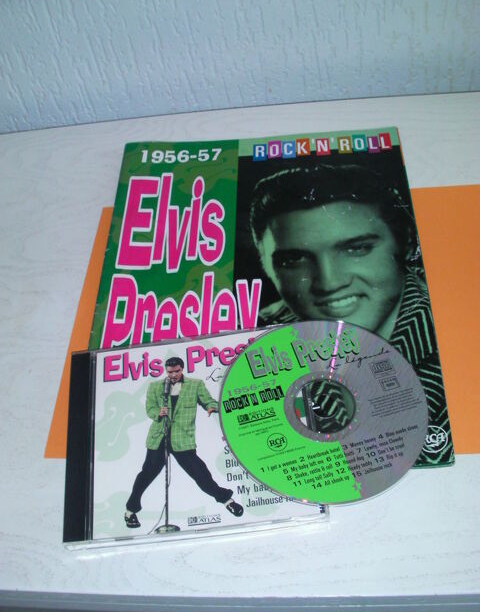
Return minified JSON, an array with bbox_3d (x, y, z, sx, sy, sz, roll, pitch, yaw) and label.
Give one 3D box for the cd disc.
[{"bbox_3d":[0.049,0.057,0.408,0.120,0.002,0.120,-2,53,2],"label":"cd disc"}]

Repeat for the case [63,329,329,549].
[{"bbox_3d":[-0.029,0.073,0.413,0.142,0.010,0.124,-7,53,0],"label":"case"}]

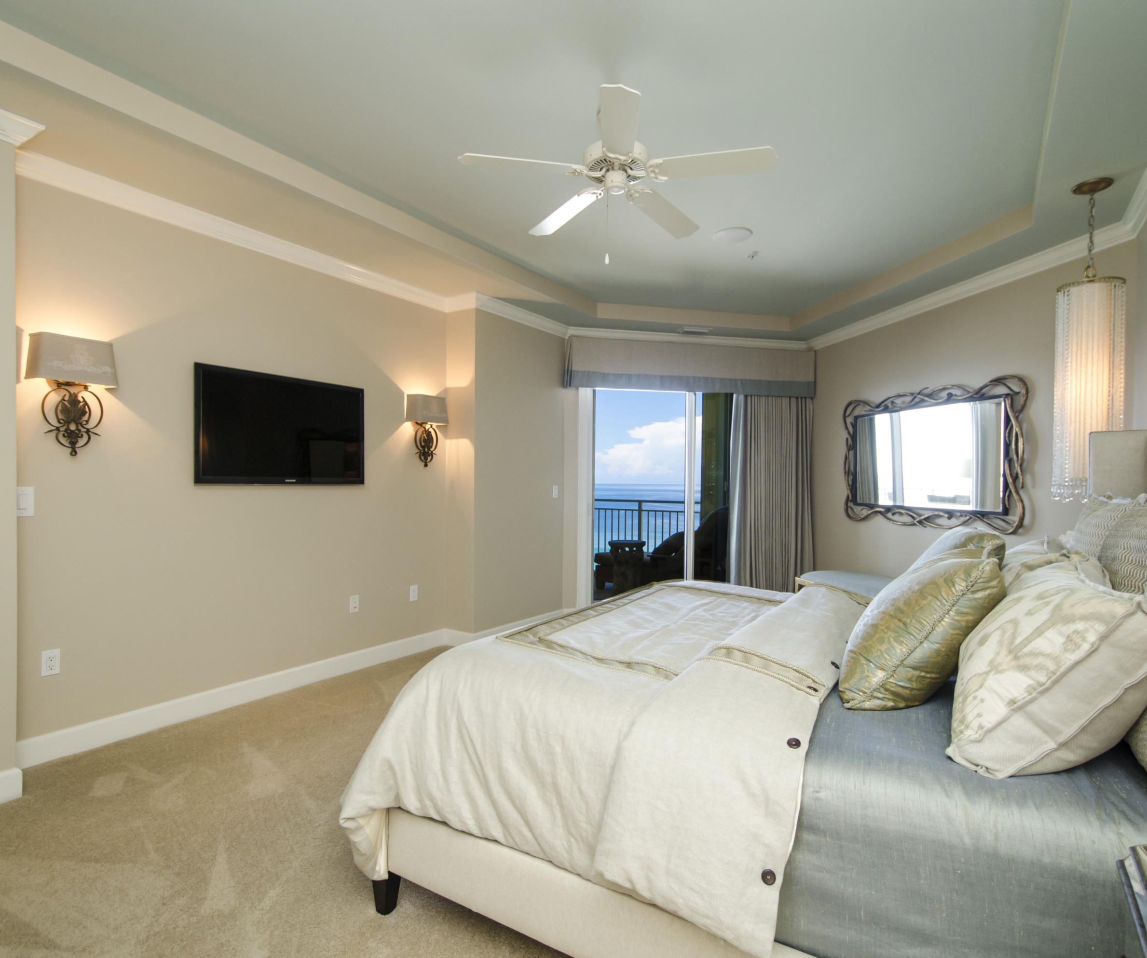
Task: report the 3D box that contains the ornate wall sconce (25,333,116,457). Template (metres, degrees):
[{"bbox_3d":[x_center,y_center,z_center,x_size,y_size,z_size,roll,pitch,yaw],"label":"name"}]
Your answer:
[{"bbox_3d":[-2.306,-0.373,2.774,0.165,0.539,0.305,0,-1,34],"label":"ornate wall sconce"}]

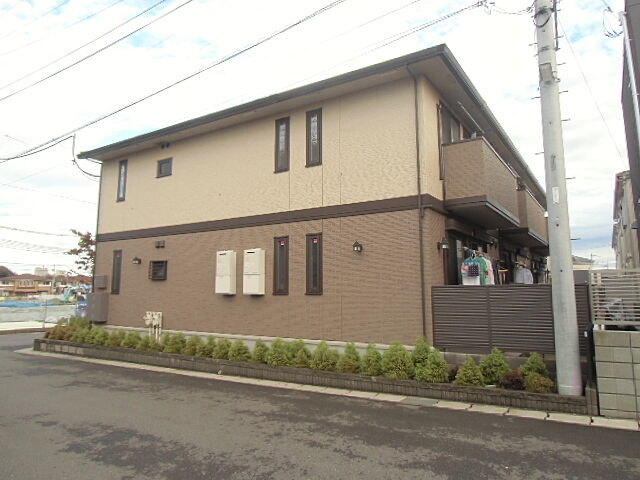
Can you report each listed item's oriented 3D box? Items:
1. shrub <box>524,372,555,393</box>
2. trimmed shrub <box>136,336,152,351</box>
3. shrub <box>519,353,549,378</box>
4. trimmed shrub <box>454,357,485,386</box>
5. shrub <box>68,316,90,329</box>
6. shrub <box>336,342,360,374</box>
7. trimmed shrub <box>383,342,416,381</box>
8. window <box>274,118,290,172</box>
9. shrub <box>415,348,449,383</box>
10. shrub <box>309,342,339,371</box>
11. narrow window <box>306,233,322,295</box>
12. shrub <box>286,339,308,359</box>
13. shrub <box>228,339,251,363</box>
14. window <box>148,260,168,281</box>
[{"bbox_3d":[3.166,2.039,6.400,0.410,0.255,0.410,-4,-7,32],"label":"shrub"},{"bbox_3d":[-4.568,2.683,11.550,0.420,0.334,0.420,-4,-8,33],"label":"trimmed shrub"},{"bbox_3d":[3.240,1.930,6.666,0.460,0.470,0.460,-4,-8,33],"label":"shrub"},{"bbox_3d":[2.382,2.075,7.059,0.475,0.435,0.475,-4,-8,33],"label":"trimmed shrub"},{"bbox_3d":[-7.683,2.720,14.174,0.600,0.530,0.600,-4,-7,32],"label":"shrub"},{"bbox_3d":[0.531,2.182,8.269,0.464,0.534,0.464,0,-6,0],"label":"shrub"},{"bbox_3d":[1.349,2.053,7.623,0.540,0.570,0.540,0,-6,0],"label":"trimmed shrub"},{"bbox_3d":[-0.902,-2.284,10.677,0.430,1.340,0.100,-4,-8,32],"label":"window"},{"bbox_3d":[1.871,2.088,7.412,0.546,0.524,0.546,-4,-8,33],"label":"shrub"},{"bbox_3d":[0.068,2.219,8.589,0.541,0.518,0.541,0,-6,0],"label":"shrub"},{"bbox_3d":[-0.121,0.537,9.803,0.430,1.360,0.100,-4,-8,32],"label":"narrow window"},{"bbox_3d":[-0.459,2.256,9.039,0.460,0.490,0.460,0,-6,0],"label":"shrub"},{"bbox_3d":[-1.758,2.399,9.690,0.480,0.487,0.480,0,-6,0],"label":"shrub"},{"bbox_3d":[-4.530,0.867,12.482,0.710,0.530,0.160,-4,-8,33],"label":"window"}]

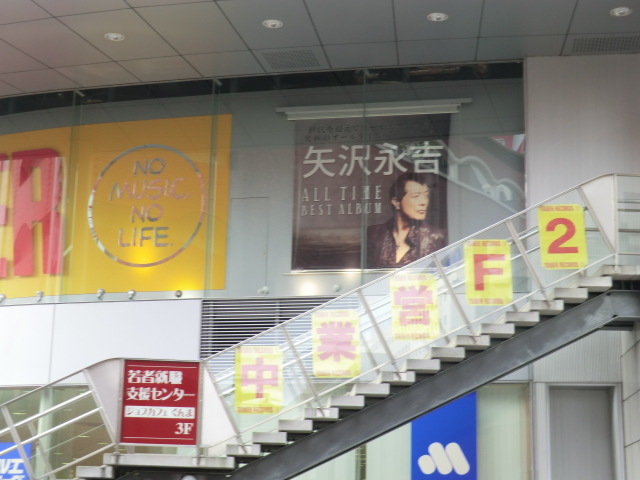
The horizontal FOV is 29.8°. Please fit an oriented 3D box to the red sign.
[{"bbox_3d":[-1.804,1.848,13.625,0.877,0.943,0.050,3,-13,-9],"label":"red sign"}]

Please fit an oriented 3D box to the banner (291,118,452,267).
[{"bbox_3d":[0.735,-0.687,17.282,2.274,2.239,0.030,-1,-13,11],"label":"banner"}]

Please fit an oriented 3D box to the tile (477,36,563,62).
[{"bbox_3d":[2.748,-2.654,16.500,1.189,0.030,0.838,-1,-13,7],"label":"tile"}]

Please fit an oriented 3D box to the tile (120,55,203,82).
[{"bbox_3d":[-2.318,-2.506,17.564,1.016,0.030,0.897,-3,-14,16],"label":"tile"}]

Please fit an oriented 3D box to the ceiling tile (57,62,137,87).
[{"bbox_3d":[-3.283,-2.462,17.833,1.018,0.030,0.866,-3,-14,18],"label":"ceiling tile"}]

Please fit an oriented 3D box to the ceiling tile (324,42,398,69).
[{"bbox_3d":[0.601,-2.603,16.901,1.014,0.030,0.903,-1,-13,9],"label":"ceiling tile"}]

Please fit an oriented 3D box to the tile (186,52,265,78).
[{"bbox_3d":[-1.352,-2.544,17.316,1.008,0.030,0.899,-2,-13,14],"label":"tile"}]

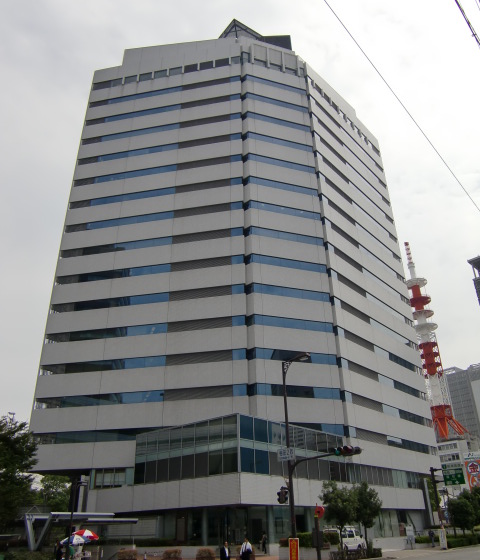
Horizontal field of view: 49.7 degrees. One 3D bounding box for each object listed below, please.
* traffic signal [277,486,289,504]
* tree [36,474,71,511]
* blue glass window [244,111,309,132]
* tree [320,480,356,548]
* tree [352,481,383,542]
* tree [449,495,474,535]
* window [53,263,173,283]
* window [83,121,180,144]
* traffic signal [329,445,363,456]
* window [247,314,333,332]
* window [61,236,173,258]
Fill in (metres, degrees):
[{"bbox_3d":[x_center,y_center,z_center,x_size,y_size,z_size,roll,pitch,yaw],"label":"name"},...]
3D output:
[{"bbox_3d":[2.544,12.895,30.988,0.718,0.996,0.450,-1,-27,0],"label":"traffic signal"},{"bbox_3d":[-21.648,26.987,61.075,6.000,8.751,6.000,-1,-28,0],"label":"tree"},{"bbox_3d":[5.543,-23.128,75.580,10.095,1.294,0.300,8,-29,-17],"label":"blue glass window"},{"bbox_3d":[7.420,17.933,39.000,2.900,5.293,2.900,-1,-28,0],"label":"tree"},{"bbox_3d":[10.021,18.639,40.691,2.600,5.379,2.600,-1,-28,0],"label":"tree"},{"bbox_3d":[25.551,27.626,59.718,2.986,5.320,2.986,-1,-27,0],"label":"tree"},{"bbox_3d":[-15.507,-0.670,63.326,14.712,1.236,0.200,-6,-27,10],"label":"window"},{"bbox_3d":[-16.308,-21.779,77.178,15.402,1.287,0.300,-6,-28,9],"label":"window"},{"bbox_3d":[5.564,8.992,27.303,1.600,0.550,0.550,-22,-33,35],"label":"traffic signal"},{"bbox_3d":[5.835,4.961,59.121,10.476,1.325,0.400,8,-28,-18],"label":"window"},{"bbox_3d":[-16.258,-4.288,67.948,15.525,1.314,0.300,-6,-28,9],"label":"window"}]

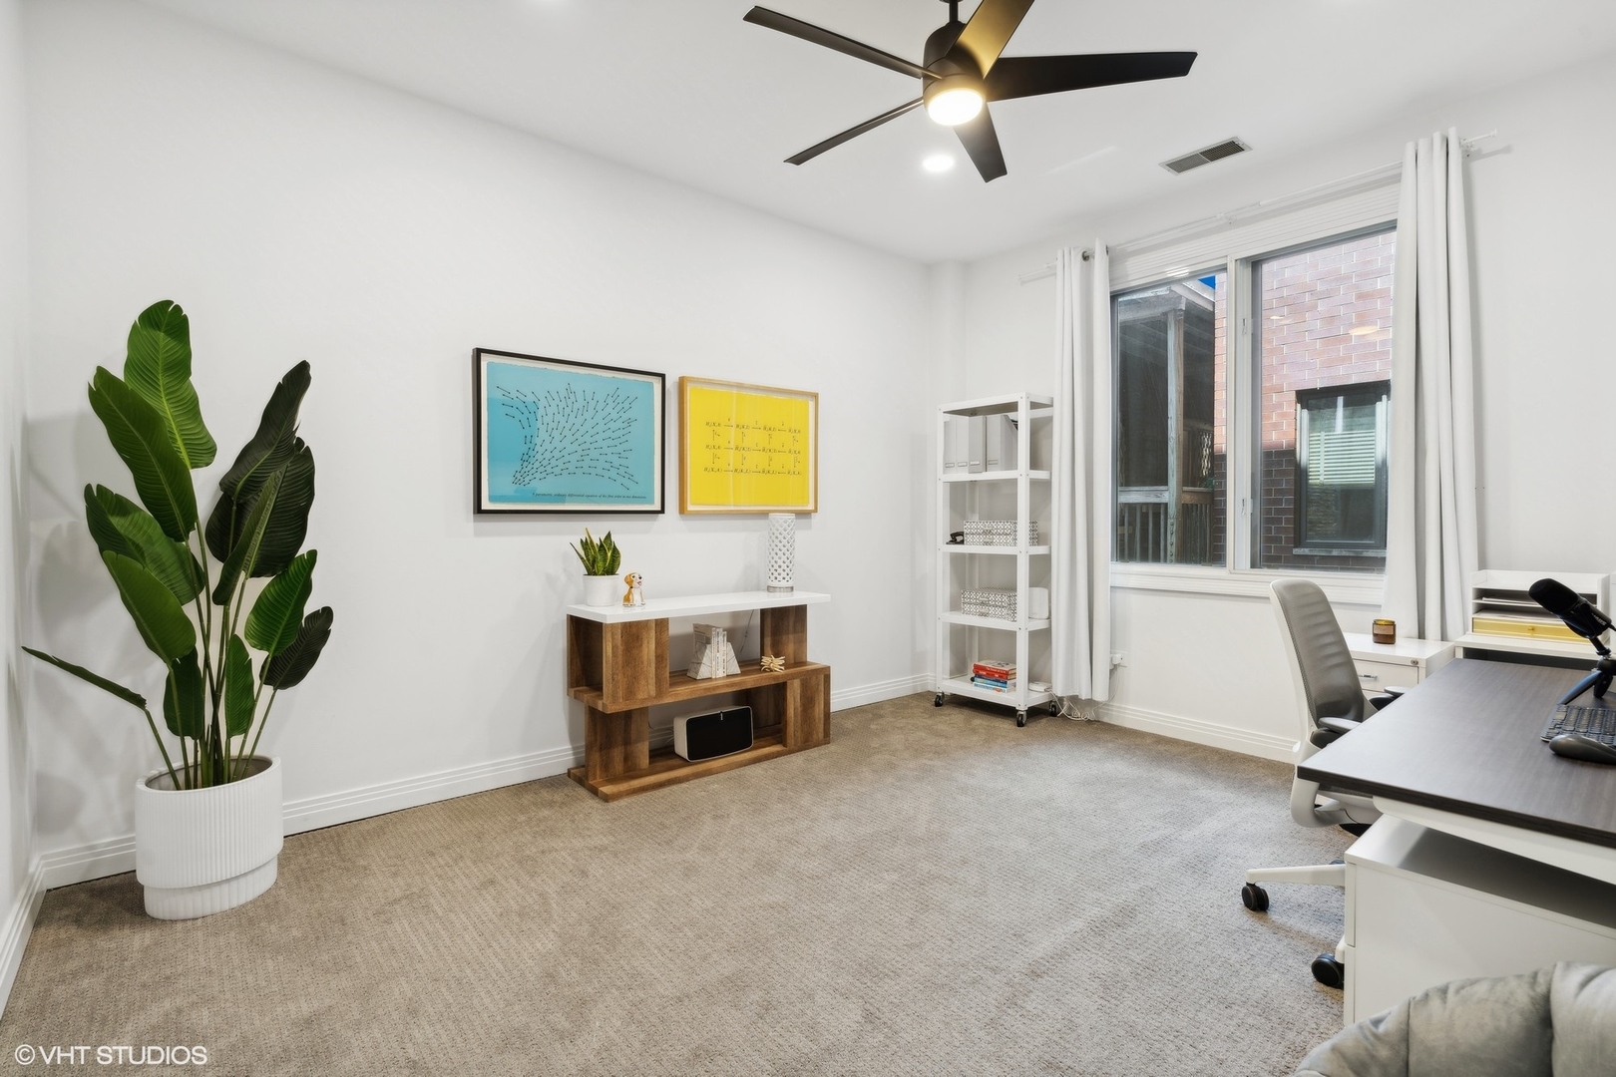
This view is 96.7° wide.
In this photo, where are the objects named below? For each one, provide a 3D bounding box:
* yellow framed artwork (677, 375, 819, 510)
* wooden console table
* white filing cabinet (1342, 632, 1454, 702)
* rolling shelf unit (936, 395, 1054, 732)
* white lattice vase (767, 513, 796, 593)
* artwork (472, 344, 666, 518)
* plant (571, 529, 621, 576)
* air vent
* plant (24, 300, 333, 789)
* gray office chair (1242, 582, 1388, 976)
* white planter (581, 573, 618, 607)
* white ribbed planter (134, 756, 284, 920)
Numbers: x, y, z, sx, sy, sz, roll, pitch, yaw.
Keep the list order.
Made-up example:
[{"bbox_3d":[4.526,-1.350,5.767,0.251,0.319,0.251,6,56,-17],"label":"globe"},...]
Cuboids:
[{"bbox_3d":[-0.286,-0.474,3.857,0.868,0.687,0.040,-1,2,-39],"label":"yellow framed artwork"},{"bbox_3d":[-0.468,0.672,3.401,1.192,0.755,0.392,-1,2,-39],"label":"wooden console table"},{"bbox_3d":[2.200,0.728,2.770,0.495,0.643,0.360,-1,2,-39],"label":"white filing cabinet"},{"bbox_3d":[1.100,0.114,4.224,0.328,1.821,0.582,-1,2,-43],"label":"rolling shelf unit"},{"bbox_3d":[-0.146,0.077,3.806,0.137,0.411,0.137,0,1,0],"label":"white lattice vase"},{"bbox_3d":[-1.040,-0.451,3.244,0.863,0.685,0.040,-1,2,-39],"label":"artwork"},{"bbox_3d":[-0.927,0.058,3.140,0.195,0.205,0.170,-1,2,-39],"label":"plant"},{"bbox_3d":[1.836,-1.756,3.320,0.187,0.016,0.333,-1,2,-39],"label":"air vent"},{"bbox_3d":[-1.836,0.023,2.144,0.681,1.430,0.590,-1,2,-39],"label":"plant"},{"bbox_3d":[1.510,0.604,1.866,0.660,0.960,0.630,-1,2,-39],"label":"gray office chair"},{"bbox_3d":[-0.908,0.232,3.160,0.150,0.139,0.150,-1,2,-39],"label":"white planter"},{"bbox_3d":[-1.817,0.899,2.194,0.343,0.369,0.343,-1,2,-39],"label":"white ribbed planter"}]

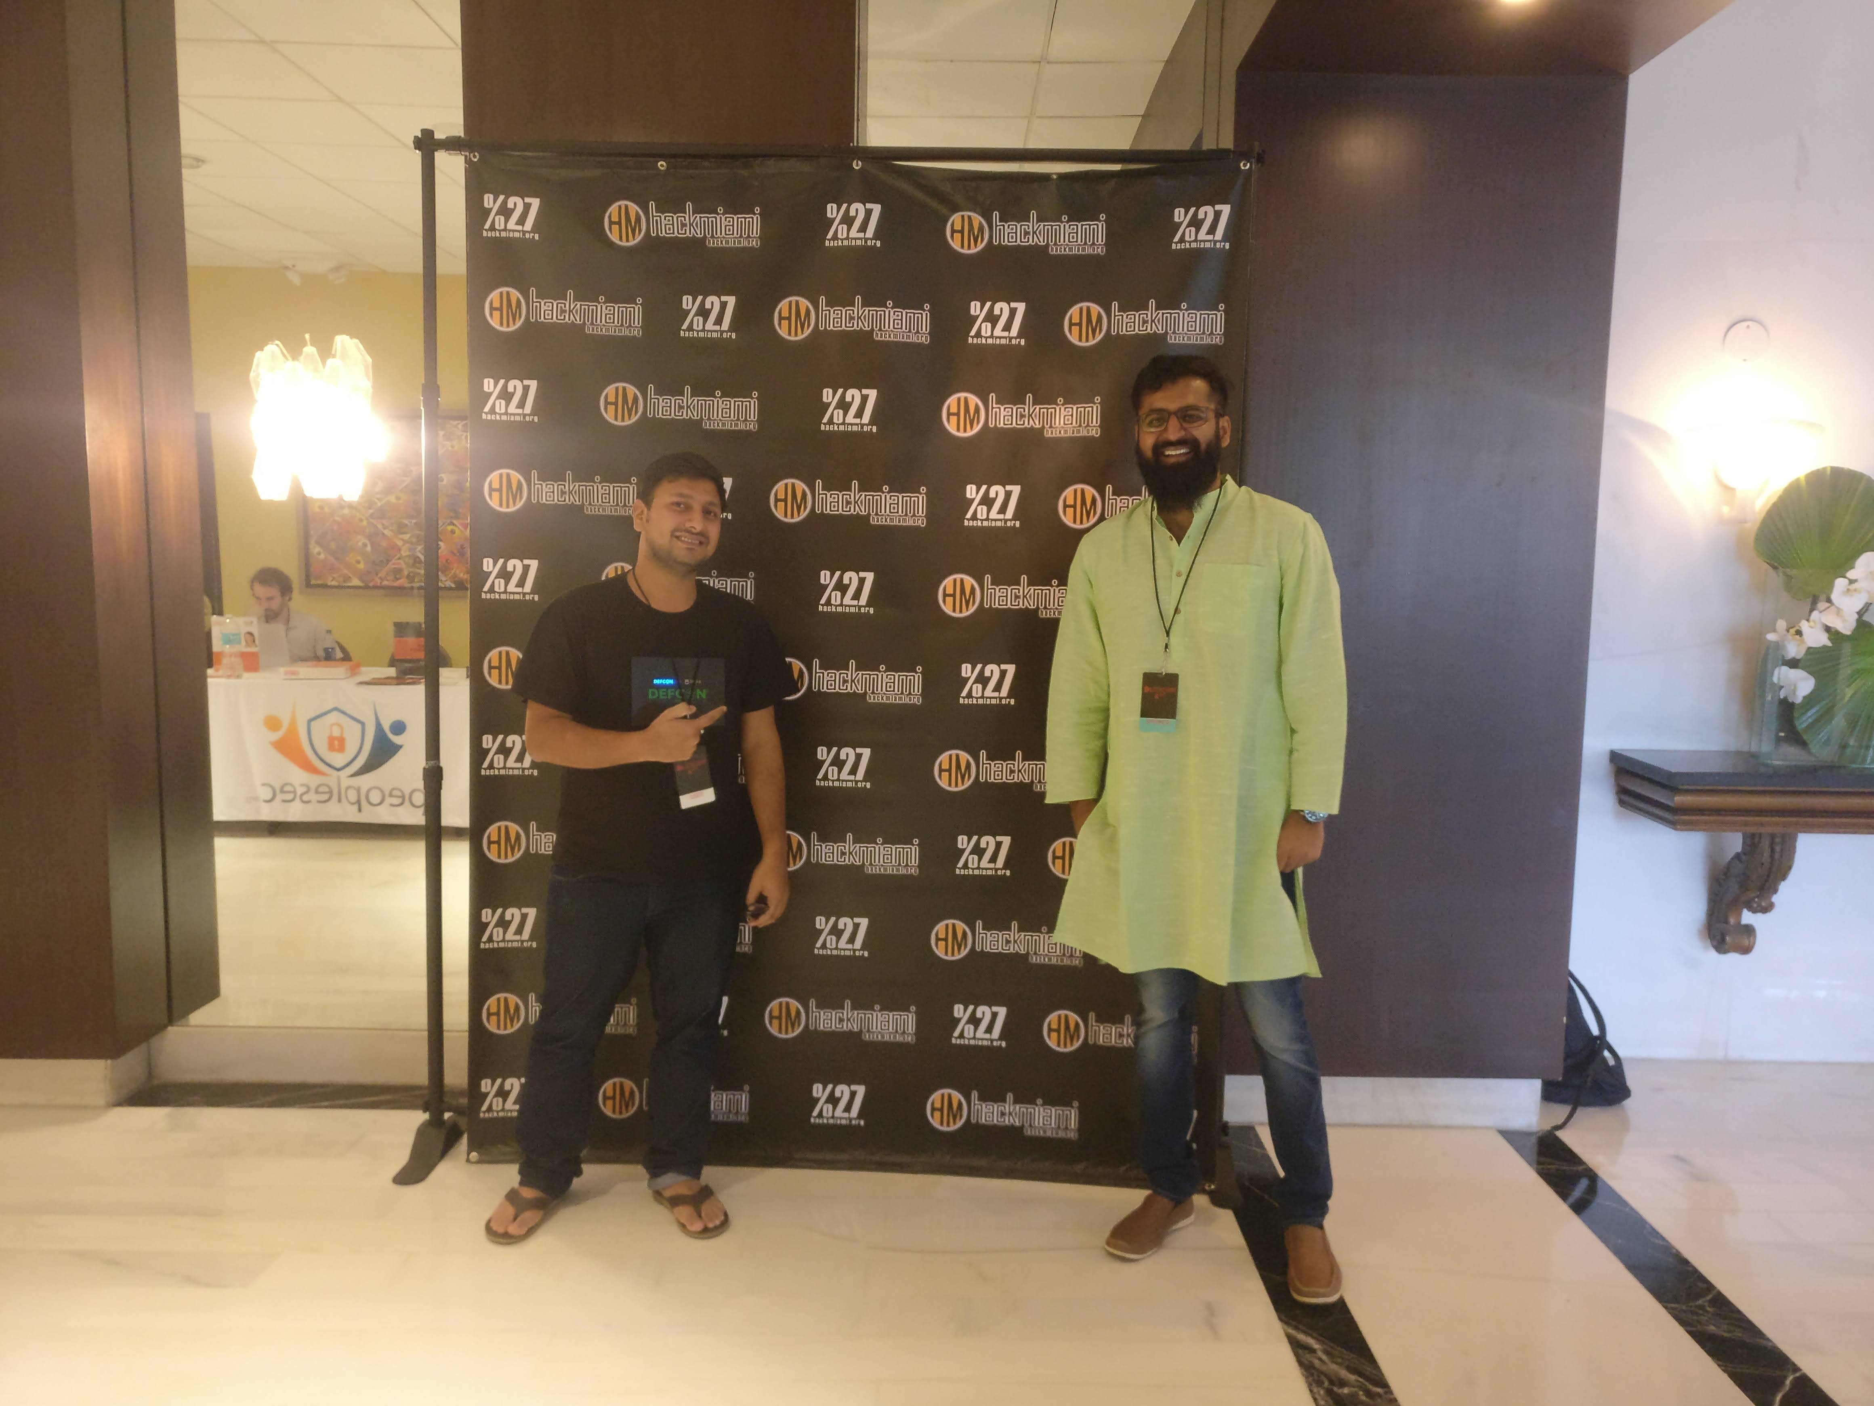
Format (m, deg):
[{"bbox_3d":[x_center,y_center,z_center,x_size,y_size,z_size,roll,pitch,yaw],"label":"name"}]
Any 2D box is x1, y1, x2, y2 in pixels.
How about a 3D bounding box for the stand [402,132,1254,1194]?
[{"bbox_3d":[-0.261,-0.085,3.484,1.900,2.360,0.400,1,6,2],"label":"stand"}]

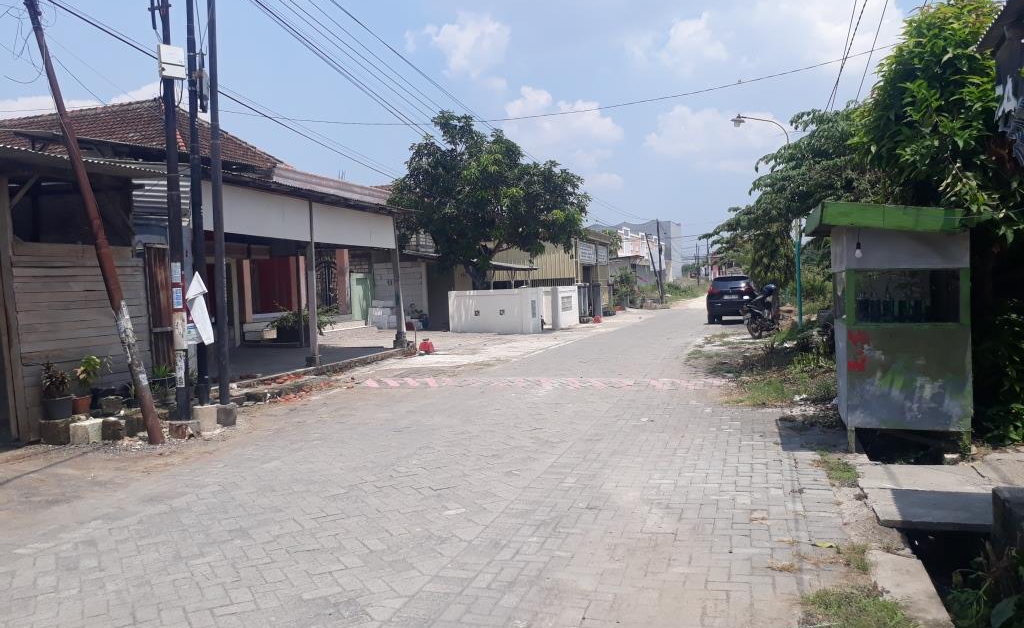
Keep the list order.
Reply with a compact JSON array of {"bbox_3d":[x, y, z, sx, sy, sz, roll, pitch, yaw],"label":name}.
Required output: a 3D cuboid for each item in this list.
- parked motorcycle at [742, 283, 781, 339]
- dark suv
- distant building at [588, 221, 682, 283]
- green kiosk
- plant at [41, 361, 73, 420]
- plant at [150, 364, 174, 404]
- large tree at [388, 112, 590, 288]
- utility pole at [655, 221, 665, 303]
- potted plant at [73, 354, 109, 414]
[{"bbox_3d":[6.550,-0.053,20.800,0.720,1.300,1.900,0,3,40],"label":"parked motorcycle"},{"bbox_3d":[8.310,-0.605,30.100,1.790,1.660,4.350,-1,2,16],"label":"dark suv"},{"bbox_3d":[20.993,-10.199,138.000,14.500,12.500,18.000,-1,2,17],"label":"distant building"},{"bbox_3d":[3.369,0.109,7.258,1.200,2.130,1.500,-1,2,14],"label":"green kiosk"},{"bbox_3d":[-4.871,0.775,8.550,0.340,0.630,0.340,-1,2,16],"label":"plant"},{"bbox_3d":[-4.376,0.875,10.000,0.320,0.500,0.320,-1,2,16],"label":"plant"},{"bbox_3d":[-0.806,-3.278,28.600,7.000,7.600,6.600,-1,2,16],"label":"large tree"},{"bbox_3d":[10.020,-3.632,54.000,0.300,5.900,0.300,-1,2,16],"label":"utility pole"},{"bbox_3d":[-4.681,0.775,8.850,0.380,0.650,0.360,-1,2,16],"label":"potted plant"}]

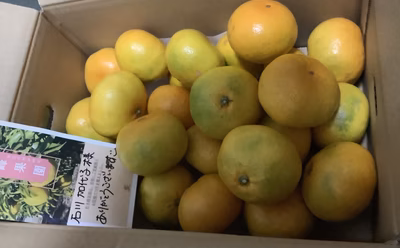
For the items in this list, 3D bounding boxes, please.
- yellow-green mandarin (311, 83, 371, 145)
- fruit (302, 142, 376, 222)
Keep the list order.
[{"bbox_3d":[0.166,-0.010,0.424,0.077,0.068,0.077,-3,68,20],"label":"yellow-green mandarin"},{"bbox_3d":[0.140,0.058,0.360,0.080,0.071,0.080,-19,64,47],"label":"fruit"}]

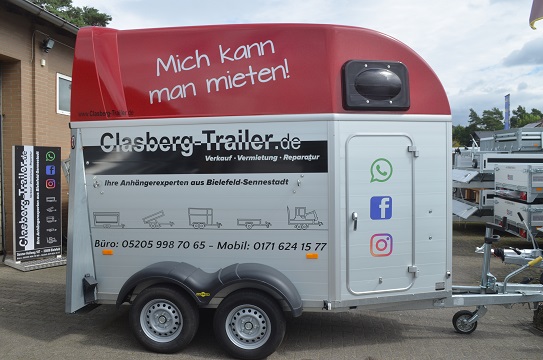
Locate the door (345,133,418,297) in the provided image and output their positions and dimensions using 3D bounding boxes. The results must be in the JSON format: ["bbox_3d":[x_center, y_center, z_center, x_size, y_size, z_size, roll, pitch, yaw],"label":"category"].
[{"bbox_3d":[0.940,0.287,3.865,0.655,1.375,0.045,-1,1,-14],"label":"door"}]

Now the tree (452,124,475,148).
[{"bbox_3d":[24.525,-3.491,58.089,3.800,7.273,3.800,0,1,0],"label":"tree"}]

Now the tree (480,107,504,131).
[{"bbox_3d":[31.802,-5.303,65.129,4.000,10.551,4.000,0,1,0],"label":"tree"}]

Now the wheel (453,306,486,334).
[{"bbox_3d":[1.885,1.339,4.300,0.310,0.265,0.095,0,1,11],"label":"wheel"}]

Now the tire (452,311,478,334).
[{"bbox_3d":[1.847,1.357,4.300,0.225,0.225,0.070,0,1,11],"label":"tire"}]

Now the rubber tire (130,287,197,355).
[{"bbox_3d":[-0.909,1.190,3.900,0.590,0.585,0.180,0,1,11],"label":"rubber tire"}]

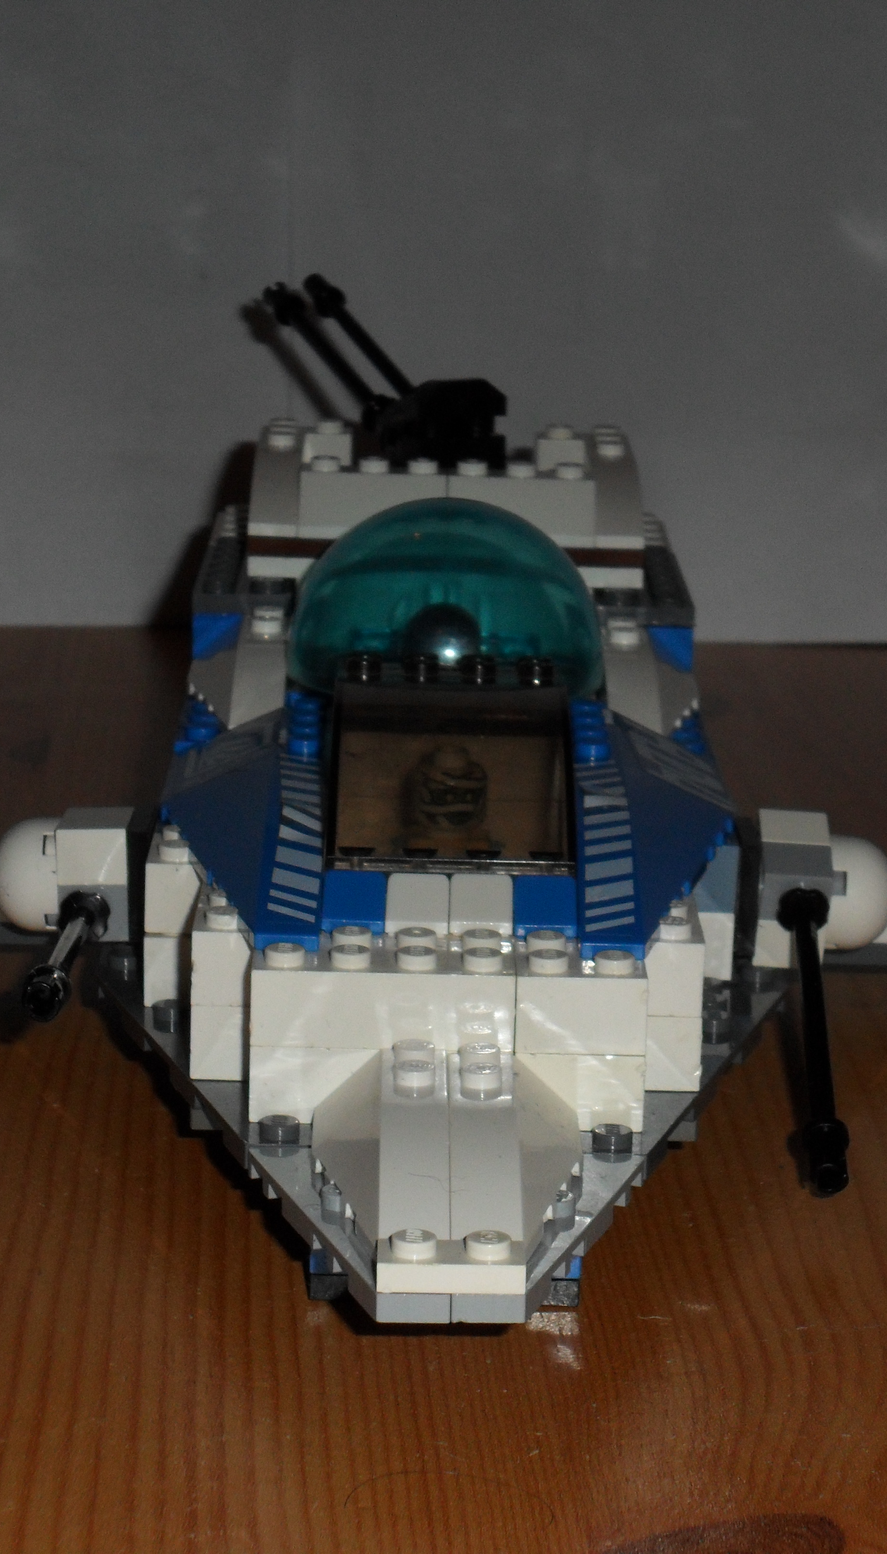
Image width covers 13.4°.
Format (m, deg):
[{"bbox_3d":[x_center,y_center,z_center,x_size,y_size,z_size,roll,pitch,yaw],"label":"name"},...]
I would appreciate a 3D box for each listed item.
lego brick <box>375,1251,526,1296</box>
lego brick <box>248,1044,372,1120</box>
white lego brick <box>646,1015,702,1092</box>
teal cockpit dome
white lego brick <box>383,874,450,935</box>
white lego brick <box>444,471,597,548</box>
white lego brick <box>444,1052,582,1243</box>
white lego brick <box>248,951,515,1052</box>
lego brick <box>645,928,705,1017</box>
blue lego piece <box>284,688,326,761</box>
[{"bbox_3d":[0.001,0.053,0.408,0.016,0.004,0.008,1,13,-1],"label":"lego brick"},{"bbox_3d":[-0.015,0.035,0.465,0.016,0.010,0.016,1,13,-1],"label":"lego brick"},{"bbox_3d":[0.028,0.032,0.482,0.008,0.011,0.017,1,13,-1],"label":"white lego brick"},{"bbox_3d":[0.001,-0.030,0.566,0.048,0.025,0.048,1,13,-1],"label":"teal cockpit dome"},{"bbox_3d":[-0.003,0.016,0.474,0.008,0.006,0.008,1,13,-1],"label":"white lego brick"},{"bbox_3d":[0.013,-0.044,0.610,0.024,0.011,0.016,1,13,-1],"label":"white lego brick"},{"bbox_3d":[0.009,0.043,0.434,0.016,0.011,0.048,1,13,-1],"label":"white lego brick"},{"bbox_3d":[-0.007,0.026,0.464,0.032,0.010,0.016,1,13,-1],"label":"white lego brick"},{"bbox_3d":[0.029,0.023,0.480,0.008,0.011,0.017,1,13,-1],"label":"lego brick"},{"bbox_3d":[-0.019,-0.006,0.539,0.008,0.004,0.032,1,13,-1],"label":"blue lego piece"}]

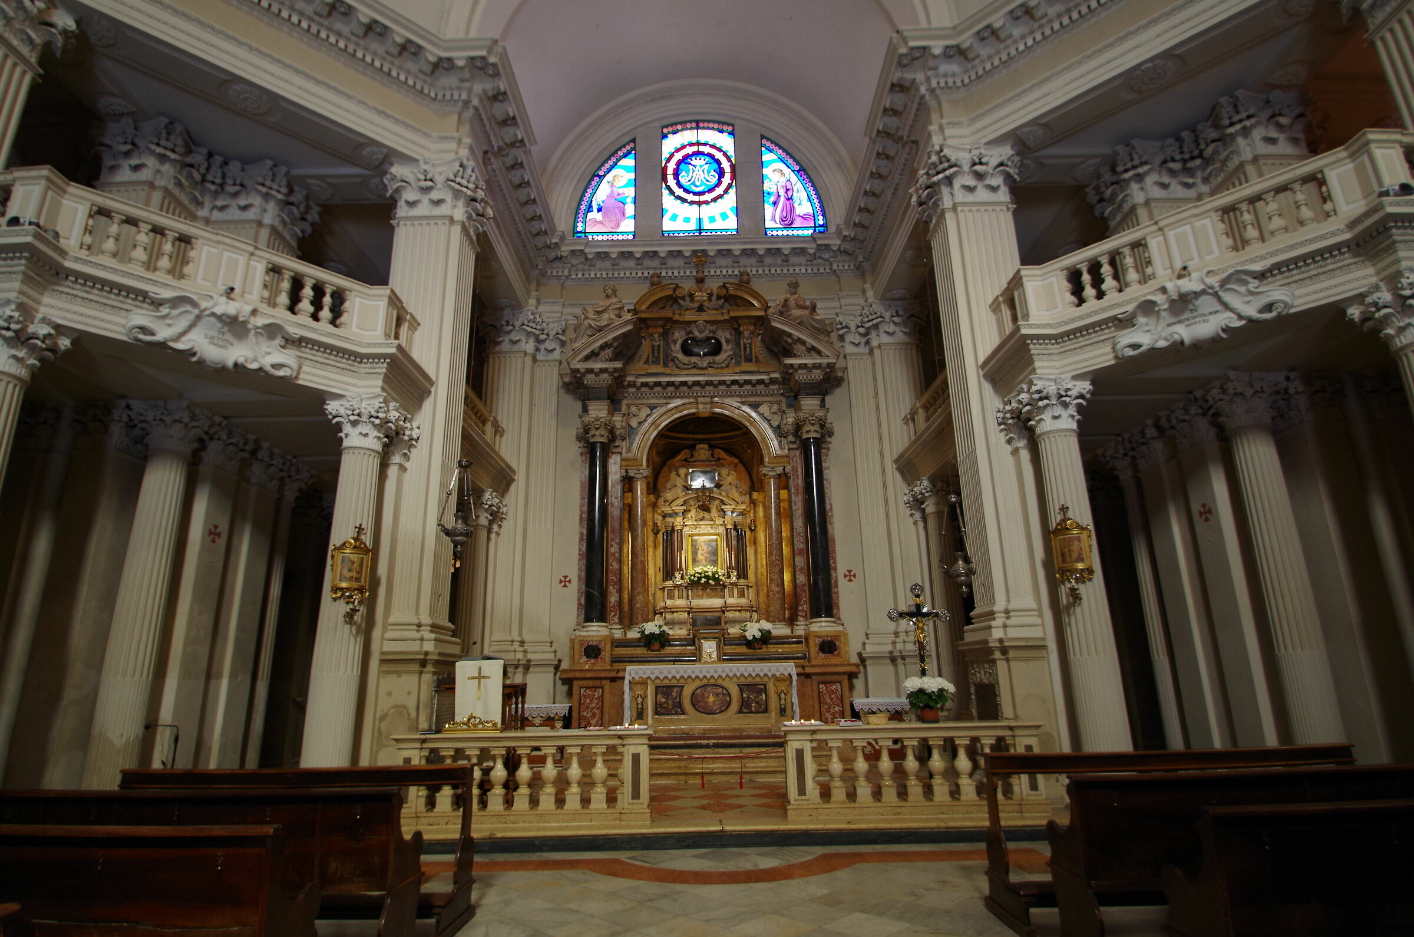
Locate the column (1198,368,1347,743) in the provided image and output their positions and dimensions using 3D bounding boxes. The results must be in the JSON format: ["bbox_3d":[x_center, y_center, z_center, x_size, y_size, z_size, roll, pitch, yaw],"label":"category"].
[{"bbox_3d":[5.959,1.221,7.223,0.636,4.426,0.636,-1,-15,0],"label":"column"}]

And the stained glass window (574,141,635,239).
[{"bbox_3d":[-2.027,-5.628,14.128,1.180,2.262,0.096,-1,-15,0],"label":"stained glass window"}]

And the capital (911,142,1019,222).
[{"bbox_3d":[3.499,-3.682,9.563,1.185,0.790,1.065,-1,-15,0],"label":"capital"}]

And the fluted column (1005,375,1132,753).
[{"bbox_3d":[3.696,1.177,6.965,0.552,4.304,0.552,-1,-15,0],"label":"fluted column"}]

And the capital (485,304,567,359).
[{"bbox_3d":[-3.322,-2.442,12.913,1.376,0.800,0.640,-1,-15,0],"label":"capital"}]

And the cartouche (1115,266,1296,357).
[{"bbox_3d":[4.587,-1.497,6.649,0.275,0.722,1.409,13,-21,-43],"label":"cartouche"}]

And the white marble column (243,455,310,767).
[{"bbox_3d":[-5.801,2.047,9.268,0.636,4.426,0.636,-1,-15,0],"label":"white marble column"}]

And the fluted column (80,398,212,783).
[{"bbox_3d":[-5.708,1.433,7.111,0.552,4.384,0.552,-1,-15,0],"label":"fluted column"}]

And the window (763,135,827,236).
[{"bbox_3d":[1.830,-5.980,14.866,1.254,2.405,0.189,-1,-15,0],"label":"window"}]

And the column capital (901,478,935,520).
[{"bbox_3d":[3.561,0.538,11.679,0.528,0.600,0.528,-1,-15,0],"label":"column capital"}]

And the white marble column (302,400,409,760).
[{"bbox_3d":[-3.576,1.340,6.972,0.552,4.304,0.552,-1,-15,0],"label":"white marble column"}]

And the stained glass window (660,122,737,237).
[{"bbox_3d":[-0.168,-6.165,14.939,1.538,2.800,0.189,-1,-15,0],"label":"stained glass window"}]

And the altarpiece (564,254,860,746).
[{"bbox_3d":[-0.039,0.150,12.380,4.982,8.453,1.288,-1,-15,0],"label":"altarpiece"}]

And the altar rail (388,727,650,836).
[{"bbox_3d":[-1.782,3.001,6.876,2.512,0.800,0.384,-1,-15,0],"label":"altar rail"}]

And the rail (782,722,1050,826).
[{"bbox_3d":[1.964,2.917,6.872,2.512,0.800,0.384,-1,-15,0],"label":"rail"}]

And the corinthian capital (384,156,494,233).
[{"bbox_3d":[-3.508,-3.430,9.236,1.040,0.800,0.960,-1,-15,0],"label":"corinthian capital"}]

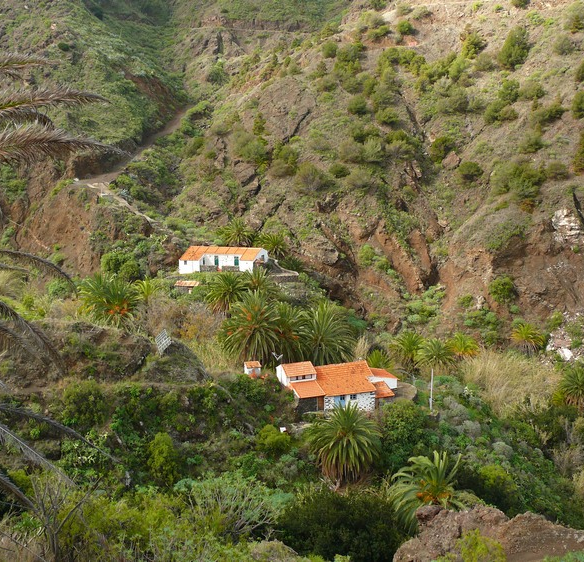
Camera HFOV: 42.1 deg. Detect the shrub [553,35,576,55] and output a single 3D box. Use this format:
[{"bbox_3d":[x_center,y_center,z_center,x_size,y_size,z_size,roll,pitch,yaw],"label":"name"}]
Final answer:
[{"bbox_3d":[60.690,-52.680,168.850,4.900,4.250,4.660,5,14,18],"label":"shrub"}]

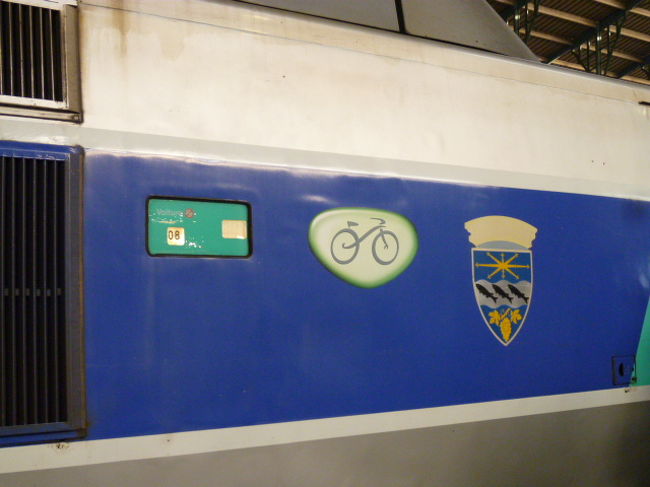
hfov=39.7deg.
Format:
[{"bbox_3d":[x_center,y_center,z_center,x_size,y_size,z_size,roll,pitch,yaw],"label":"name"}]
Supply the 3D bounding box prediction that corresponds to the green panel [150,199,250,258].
[{"bbox_3d":[-0.429,-0.052,3.138,0.392,0.196,0.020,2,-6,-34],"label":"green panel"}]

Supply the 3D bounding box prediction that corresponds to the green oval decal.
[{"bbox_3d":[0.165,0.019,3.540,0.544,0.319,0.020,2,-6,-34],"label":"green oval decal"}]

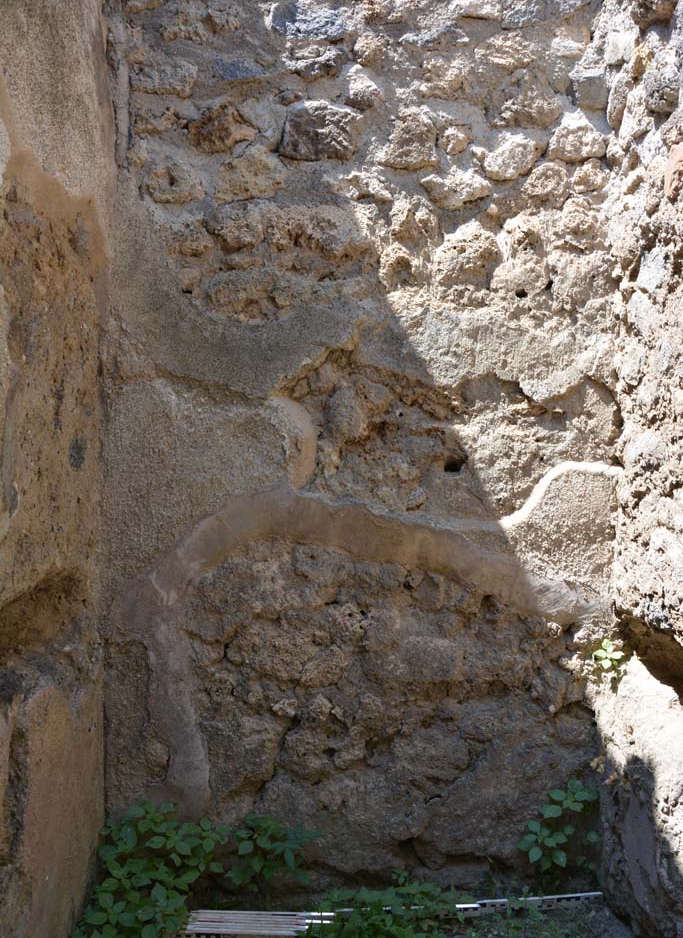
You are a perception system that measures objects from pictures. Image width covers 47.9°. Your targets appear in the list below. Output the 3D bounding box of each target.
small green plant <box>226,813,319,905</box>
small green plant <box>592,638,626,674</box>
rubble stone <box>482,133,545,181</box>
[{"bbox_3d":[-0.146,0.831,1.635,0.187,0.185,0.150,0,0,0],"label":"small green plant"},{"bbox_3d":[0.570,0.397,1.635,0.069,0.069,0.058,0,0,0],"label":"small green plant"},{"bbox_3d":[0.381,-0.692,1.700,0.130,0.103,0.090,0,0,0],"label":"rubble stone"}]

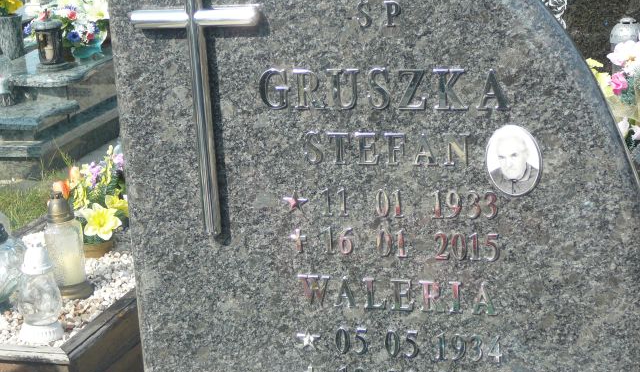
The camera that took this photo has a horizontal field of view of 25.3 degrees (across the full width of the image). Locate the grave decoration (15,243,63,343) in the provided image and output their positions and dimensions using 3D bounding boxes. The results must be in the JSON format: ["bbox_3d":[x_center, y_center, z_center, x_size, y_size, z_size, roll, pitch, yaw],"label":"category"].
[{"bbox_3d":[-0.640,0.238,3.232,0.108,0.226,0.108,1,16,20],"label":"grave decoration"}]

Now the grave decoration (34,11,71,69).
[{"bbox_3d":[-1.187,-0.650,6.347,0.150,0.255,0.150,1,16,20],"label":"grave decoration"}]

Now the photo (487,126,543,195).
[{"bbox_3d":[0.241,-0.032,1.772,0.070,0.091,0.010,1,14,20],"label":"photo"}]

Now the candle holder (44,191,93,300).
[{"bbox_3d":[-0.618,0.143,3.509,0.108,0.262,0.108,1,16,20],"label":"candle holder"}]

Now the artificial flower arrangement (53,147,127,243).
[{"bbox_3d":[-0.610,0.041,3.819,0.220,0.280,0.200,1,16,20],"label":"artificial flower arrangement"}]

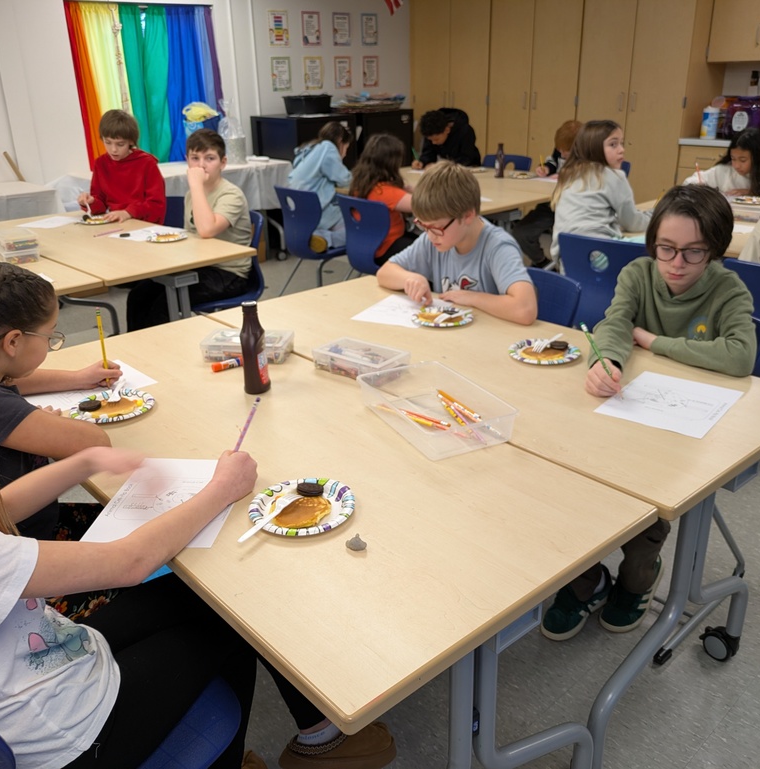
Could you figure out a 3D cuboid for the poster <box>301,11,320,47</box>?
[{"bbox_3d":[-0.618,-3.206,6.670,0.010,0.276,0.213,20,31,41],"label":"poster"}]

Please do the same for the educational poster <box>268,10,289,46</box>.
[{"bbox_3d":[-0.869,-3.074,6.392,0.208,0.278,0.010,-20,29,-36],"label":"educational poster"}]

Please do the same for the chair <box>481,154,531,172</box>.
[{"bbox_3d":[0.776,-1.236,5.417,0.500,0.810,0.450,-20,29,-36],"label":"chair"}]

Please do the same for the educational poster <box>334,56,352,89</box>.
[{"bbox_3d":[-0.338,-2.957,7.015,0.210,0.272,0.010,-22,30,-40],"label":"educational poster"}]

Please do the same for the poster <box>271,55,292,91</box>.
[{"bbox_3d":[-0.864,-2.737,6.533,0.208,0.278,0.010,-20,29,-36],"label":"poster"}]

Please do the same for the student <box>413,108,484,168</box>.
[{"bbox_3d":[0.545,-1.466,5.630,0.540,1.160,0.450,-21,30,-39],"label":"student"}]

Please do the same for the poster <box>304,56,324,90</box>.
[{"bbox_3d":[-0.600,-2.830,6.741,0.208,0.278,0.010,-20,29,-36],"label":"poster"}]

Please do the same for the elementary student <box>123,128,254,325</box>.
[{"bbox_3d":[-0.814,-0.493,3.289,0.600,1.210,0.410,-16,27,-31],"label":"elementary student"}]

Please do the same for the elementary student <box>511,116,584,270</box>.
[{"bbox_3d":[1.264,-1.242,5.028,0.660,1.060,0.460,-19,28,-37],"label":"elementary student"}]

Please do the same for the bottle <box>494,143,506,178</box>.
[{"bbox_3d":[0.780,-1.447,4.789,0.062,0.204,0.062,-19,28,-37],"label":"bottle"}]

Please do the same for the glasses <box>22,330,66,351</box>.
[{"bbox_3d":[-0.610,-0.081,1.225,0.131,0.045,0.128,14,3,32],"label":"glasses"}]

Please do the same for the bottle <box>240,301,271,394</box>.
[{"bbox_3d":[-0.280,-0.083,1.635,0.061,0.202,0.061,-14,26,-27],"label":"bottle"}]

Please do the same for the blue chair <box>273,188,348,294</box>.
[{"bbox_3d":[-0.267,-0.780,4.375,0.520,0.790,0.470,-19,28,-37],"label":"blue chair"}]

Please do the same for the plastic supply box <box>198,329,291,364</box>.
[{"bbox_3d":[-0.324,-0.091,1.841,0.210,0.057,0.112,2,22,7],"label":"plastic supply box"}]

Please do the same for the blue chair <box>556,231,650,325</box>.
[{"bbox_3d":[1.044,-0.243,3.070,0.500,0.810,0.450,-22,30,-39],"label":"blue chair"}]

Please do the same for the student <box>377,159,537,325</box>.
[{"bbox_3d":[0.234,-0.102,2.340,0.540,1.155,0.640,19,31,40],"label":"student"}]

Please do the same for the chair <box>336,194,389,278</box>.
[{"bbox_3d":[0.095,-0.685,4.243,0.530,0.810,0.480,-19,28,-36],"label":"chair"}]

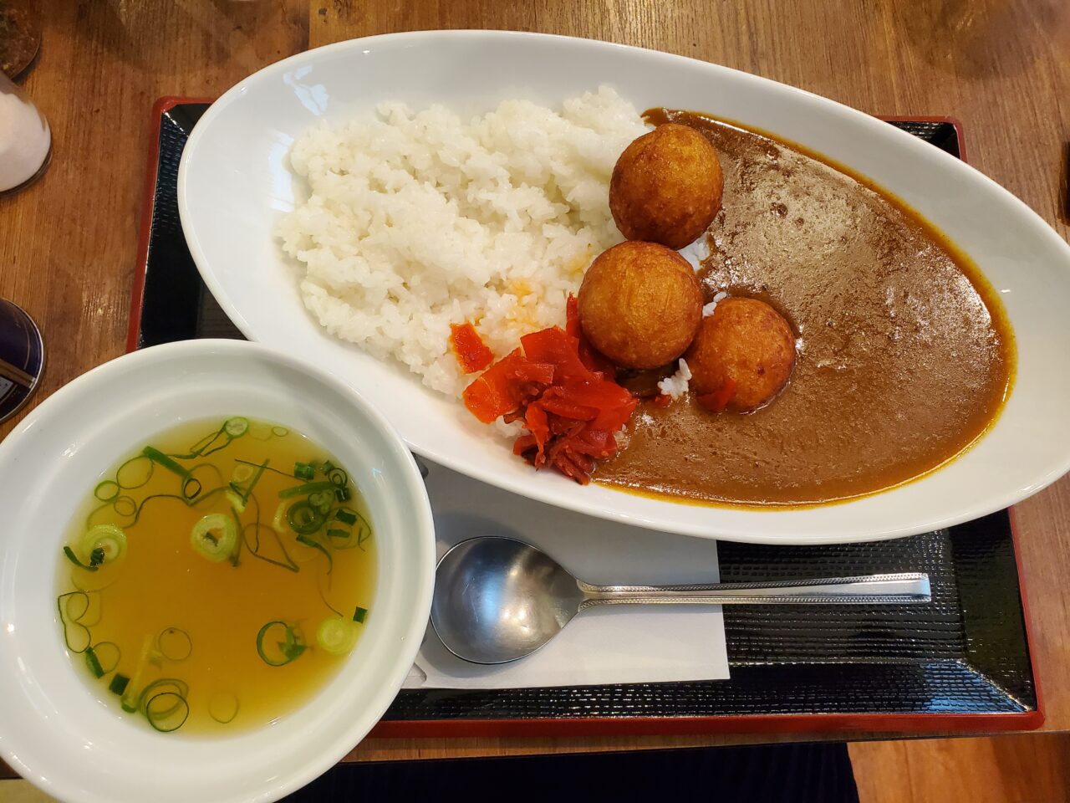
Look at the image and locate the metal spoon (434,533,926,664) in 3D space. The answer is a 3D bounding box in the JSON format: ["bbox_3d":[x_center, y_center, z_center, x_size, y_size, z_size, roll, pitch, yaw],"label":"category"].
[{"bbox_3d":[0.055,0.070,0.288,0.184,0.021,0.044,-1,77,-3],"label":"metal spoon"}]

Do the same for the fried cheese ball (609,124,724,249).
[{"bbox_3d":[0.048,-0.078,0.293,0.042,0.042,0.043,1,77,-3],"label":"fried cheese ball"}]

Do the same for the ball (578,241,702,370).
[{"bbox_3d":[0.036,-0.033,0.277,0.043,0.042,0.043,1,77,-3],"label":"ball"}]

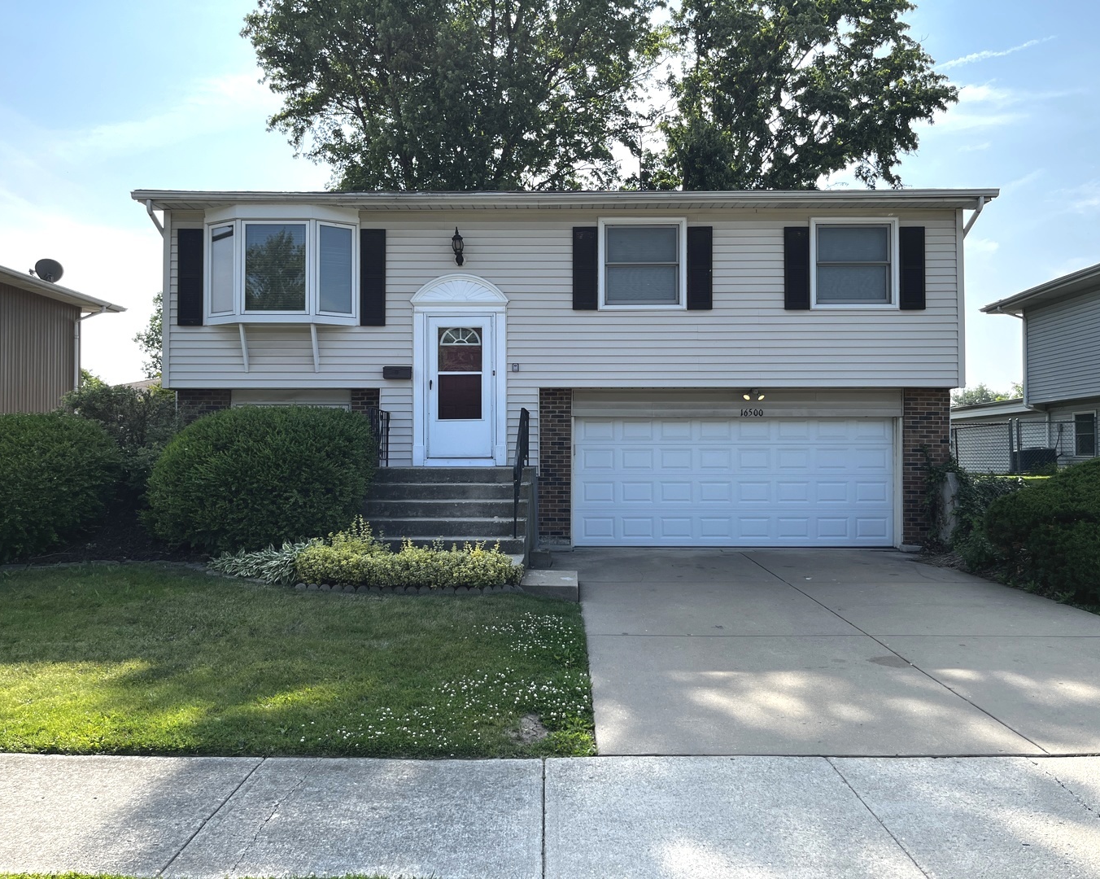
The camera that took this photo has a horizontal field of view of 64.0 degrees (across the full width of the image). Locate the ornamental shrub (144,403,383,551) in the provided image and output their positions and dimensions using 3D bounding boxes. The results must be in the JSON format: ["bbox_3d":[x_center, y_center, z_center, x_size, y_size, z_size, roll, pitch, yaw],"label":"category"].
[{"bbox_3d":[-3.710,0.487,11.375,2.980,1.840,2.450,0,-1,0],"label":"ornamental shrub"}]

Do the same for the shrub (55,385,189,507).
[{"bbox_3d":[-6.200,0.089,12.850,2.000,1.830,1.700,0,-1,0],"label":"shrub"}]

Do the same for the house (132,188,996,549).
[{"bbox_3d":[0.200,-1.373,16.600,12.000,6.150,8.900,0,-1,0],"label":"house"}]

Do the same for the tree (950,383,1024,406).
[{"bbox_3d":[29.800,-0.578,60.250,6.400,6.350,6.500,0,-1,0],"label":"tree"}]

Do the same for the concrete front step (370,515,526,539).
[{"bbox_3d":[-1.325,1.077,10.555,2.110,0.200,0.290,0,-1,0],"label":"concrete front step"}]

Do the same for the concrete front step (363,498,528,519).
[{"bbox_3d":[-1.317,0.882,10.835,2.125,0.200,0.290,0,-1,0],"label":"concrete front step"}]

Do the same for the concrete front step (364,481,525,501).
[{"bbox_3d":[-1.310,0.687,11.115,2.140,0.200,0.290,0,-1,0],"label":"concrete front step"}]

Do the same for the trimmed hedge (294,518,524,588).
[{"bbox_3d":[-1.550,1.273,9.760,2.540,0.650,0.780,0,-1,0],"label":"trimmed hedge"}]

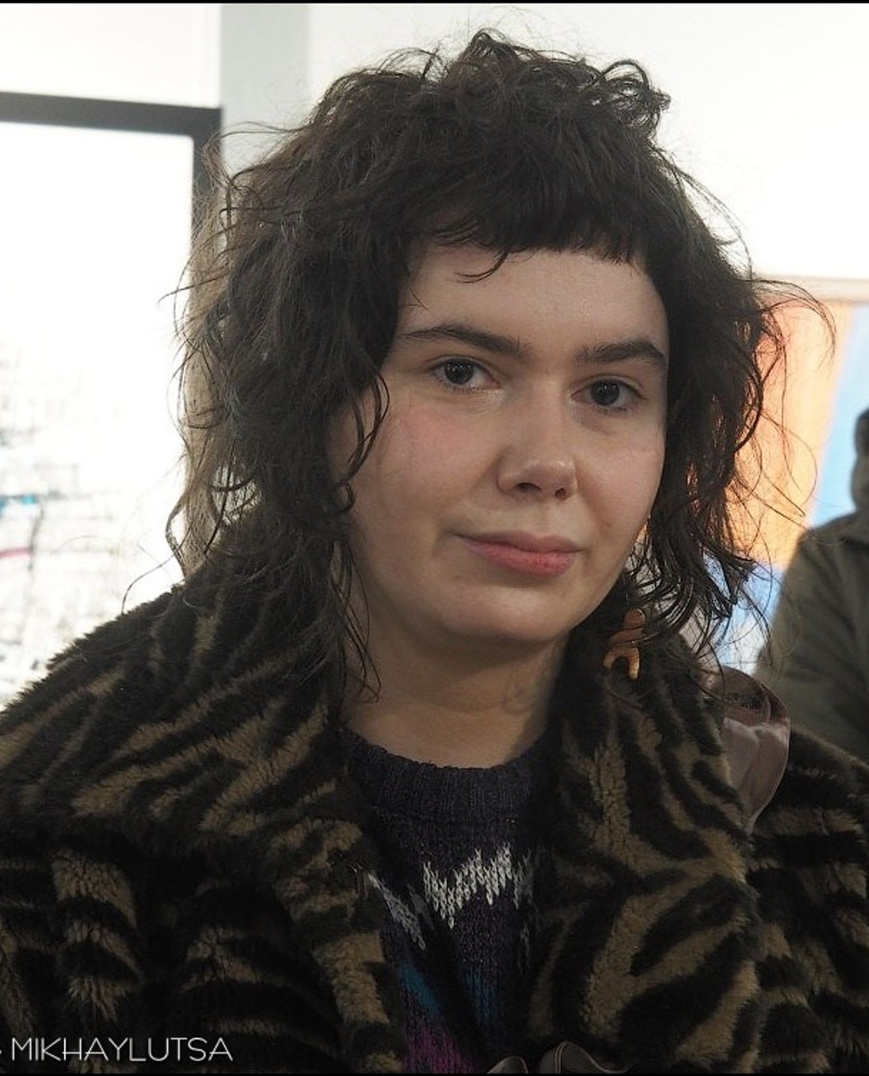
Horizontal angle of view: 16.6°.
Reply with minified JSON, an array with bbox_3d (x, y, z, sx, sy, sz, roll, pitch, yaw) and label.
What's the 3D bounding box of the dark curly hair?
[{"bbox_3d":[0.021,-0.073,1.255,0.255,0.280,0.240,5,0,-20],"label":"dark curly hair"}]

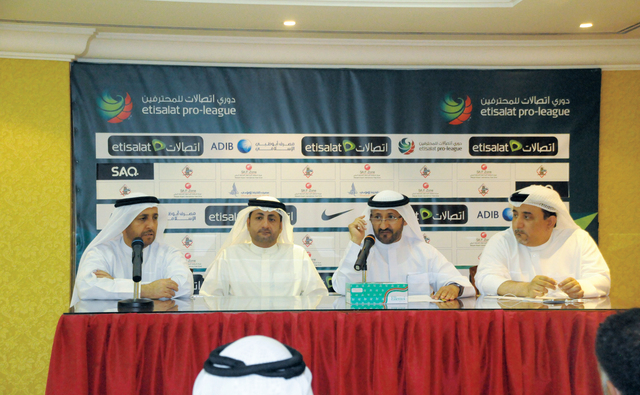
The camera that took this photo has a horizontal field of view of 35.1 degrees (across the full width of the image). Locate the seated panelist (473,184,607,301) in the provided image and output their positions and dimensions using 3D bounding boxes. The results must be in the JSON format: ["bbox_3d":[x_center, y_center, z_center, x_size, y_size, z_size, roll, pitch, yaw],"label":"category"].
[{"bbox_3d":[1.030,0.574,4.734,0.620,1.251,0.750,1,3,16],"label":"seated panelist"}]

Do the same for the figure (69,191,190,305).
[{"bbox_3d":[-0.835,0.592,4.535,0.560,1.212,0.750,-1,3,-21],"label":"figure"}]

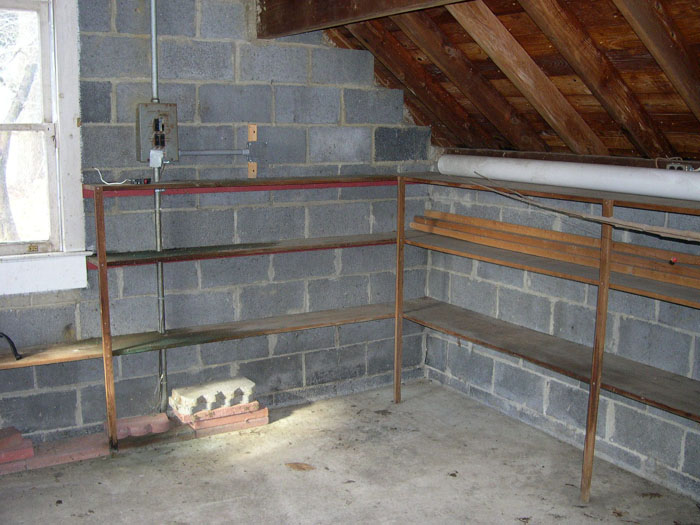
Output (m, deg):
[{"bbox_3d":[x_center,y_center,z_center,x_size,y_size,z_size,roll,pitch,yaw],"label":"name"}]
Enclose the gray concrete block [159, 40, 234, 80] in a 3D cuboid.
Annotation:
[{"bbox_3d":[-0.774,-0.966,3.716,0.397,0.194,0.190,-5,12,-31],"label":"gray concrete block"}]

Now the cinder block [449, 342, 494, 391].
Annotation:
[{"bbox_3d":[0.772,0.584,4.448,0.194,0.193,0.396,-5,11,-31],"label":"cinder block"}]

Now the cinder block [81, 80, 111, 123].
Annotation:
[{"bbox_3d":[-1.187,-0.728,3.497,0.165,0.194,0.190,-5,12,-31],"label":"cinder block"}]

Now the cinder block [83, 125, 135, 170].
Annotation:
[{"bbox_3d":[-1.144,-0.562,3.622,0.396,0.193,0.194,-5,11,-31],"label":"cinder block"}]

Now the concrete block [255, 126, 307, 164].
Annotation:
[{"bbox_3d":[-0.447,-0.619,4.037,0.396,0.193,0.194,-5,11,-31],"label":"concrete block"}]

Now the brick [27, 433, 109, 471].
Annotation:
[{"bbox_3d":[-1.267,0.834,3.419,0.363,0.040,0.200,-5,12,-31],"label":"brick"}]

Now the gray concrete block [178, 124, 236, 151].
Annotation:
[{"bbox_3d":[-0.779,-0.574,3.753,0.397,0.194,0.194,-5,11,-32],"label":"gray concrete block"}]

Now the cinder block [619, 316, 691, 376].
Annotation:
[{"bbox_3d":[1.373,0.357,3.318,0.190,0.194,0.397,-5,12,-31],"label":"cinder block"}]

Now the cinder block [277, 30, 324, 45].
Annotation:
[{"bbox_3d":[-0.298,-1.238,4.019,0.295,0.193,0.194,-5,11,-31],"label":"cinder block"}]

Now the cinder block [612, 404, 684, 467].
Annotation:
[{"bbox_3d":[1.335,0.728,3.320,0.194,0.194,0.397,-5,11,-31],"label":"cinder block"}]

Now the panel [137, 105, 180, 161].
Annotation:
[{"bbox_3d":[-0.904,-0.607,3.605,0.175,0.266,0.075,-5,11,-31],"label":"panel"}]

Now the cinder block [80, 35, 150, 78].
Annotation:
[{"bbox_3d":[-1.101,-0.930,3.512,0.377,0.194,0.190,-5,12,-31],"label":"cinder block"}]

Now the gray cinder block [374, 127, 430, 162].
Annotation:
[{"bbox_3d":[0.243,-0.675,4.447,0.380,0.193,0.194,-5,11,-31],"label":"gray cinder block"}]

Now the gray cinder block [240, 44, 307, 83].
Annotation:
[{"bbox_3d":[-0.433,-1.000,3.924,0.397,0.194,0.190,-5,12,-31],"label":"gray cinder block"}]

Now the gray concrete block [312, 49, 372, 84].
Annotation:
[{"bbox_3d":[-0.089,-1.032,4.133,0.397,0.194,0.190,-5,12,-31],"label":"gray concrete block"}]

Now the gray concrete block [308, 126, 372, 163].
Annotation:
[{"bbox_3d":[-0.099,-0.647,4.244,0.396,0.193,0.194,-5,11,-31],"label":"gray concrete block"}]

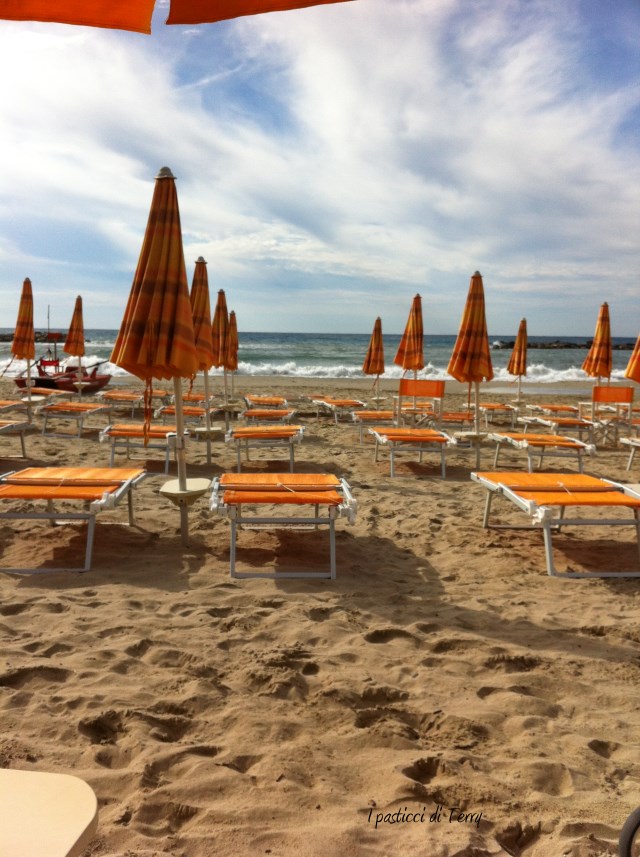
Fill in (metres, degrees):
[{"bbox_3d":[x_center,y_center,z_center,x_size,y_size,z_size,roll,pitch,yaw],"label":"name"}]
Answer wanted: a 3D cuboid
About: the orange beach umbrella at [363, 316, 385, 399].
[{"bbox_3d":[1.242,-1.352,19.483,0.430,2.299,0.430,1,6,0],"label":"orange beach umbrella"}]

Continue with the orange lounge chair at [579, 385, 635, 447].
[{"bbox_3d":[4.146,-0.170,12.489,0.600,0.890,0.520,0,6,-5],"label":"orange lounge chair"}]

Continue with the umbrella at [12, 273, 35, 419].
[{"bbox_3d":[-4.666,-1.242,13.787,0.380,2.299,0.380,1,6,0],"label":"umbrella"}]

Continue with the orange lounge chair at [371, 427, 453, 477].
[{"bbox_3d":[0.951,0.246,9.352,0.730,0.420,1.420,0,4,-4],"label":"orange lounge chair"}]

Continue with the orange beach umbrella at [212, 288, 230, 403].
[{"bbox_3d":[-1.631,-1.140,14.323,0.380,2.310,0.380,1,6,-3],"label":"orange beach umbrella"}]

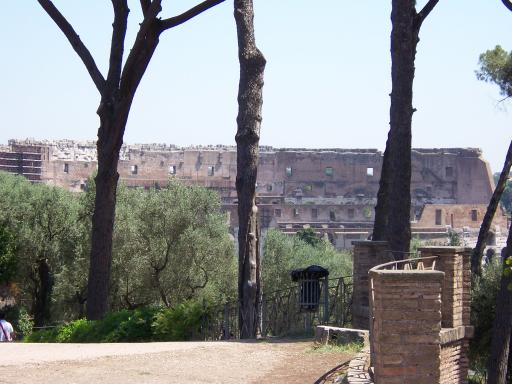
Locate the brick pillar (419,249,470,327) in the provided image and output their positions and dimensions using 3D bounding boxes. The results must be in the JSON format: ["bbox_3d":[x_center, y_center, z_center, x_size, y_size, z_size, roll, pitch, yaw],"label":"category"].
[{"bbox_3d":[2.140,1.080,16.650,0.500,0.900,0.480,0,-1,23],"label":"brick pillar"}]

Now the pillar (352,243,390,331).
[{"bbox_3d":[1.486,1.227,19.200,0.470,1.180,0.460,0,-1,6],"label":"pillar"}]

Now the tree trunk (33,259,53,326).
[{"bbox_3d":[-5.200,2.450,36.000,0.480,1.750,0.480,0,-1,0],"label":"tree trunk"}]

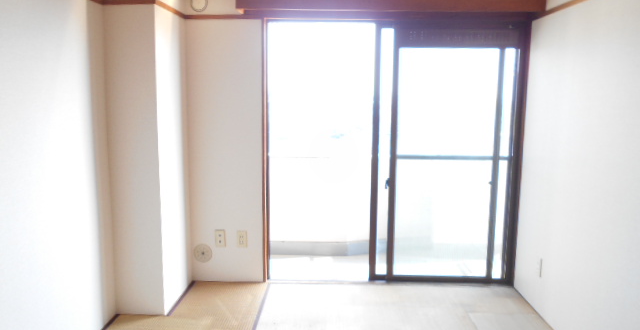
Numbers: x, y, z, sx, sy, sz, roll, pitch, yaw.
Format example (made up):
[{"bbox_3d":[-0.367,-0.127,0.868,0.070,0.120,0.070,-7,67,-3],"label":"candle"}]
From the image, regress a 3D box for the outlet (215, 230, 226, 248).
[{"bbox_3d":[-0.697,0.517,3.369,0.071,0.122,0.012,1,8,1],"label":"outlet"}]

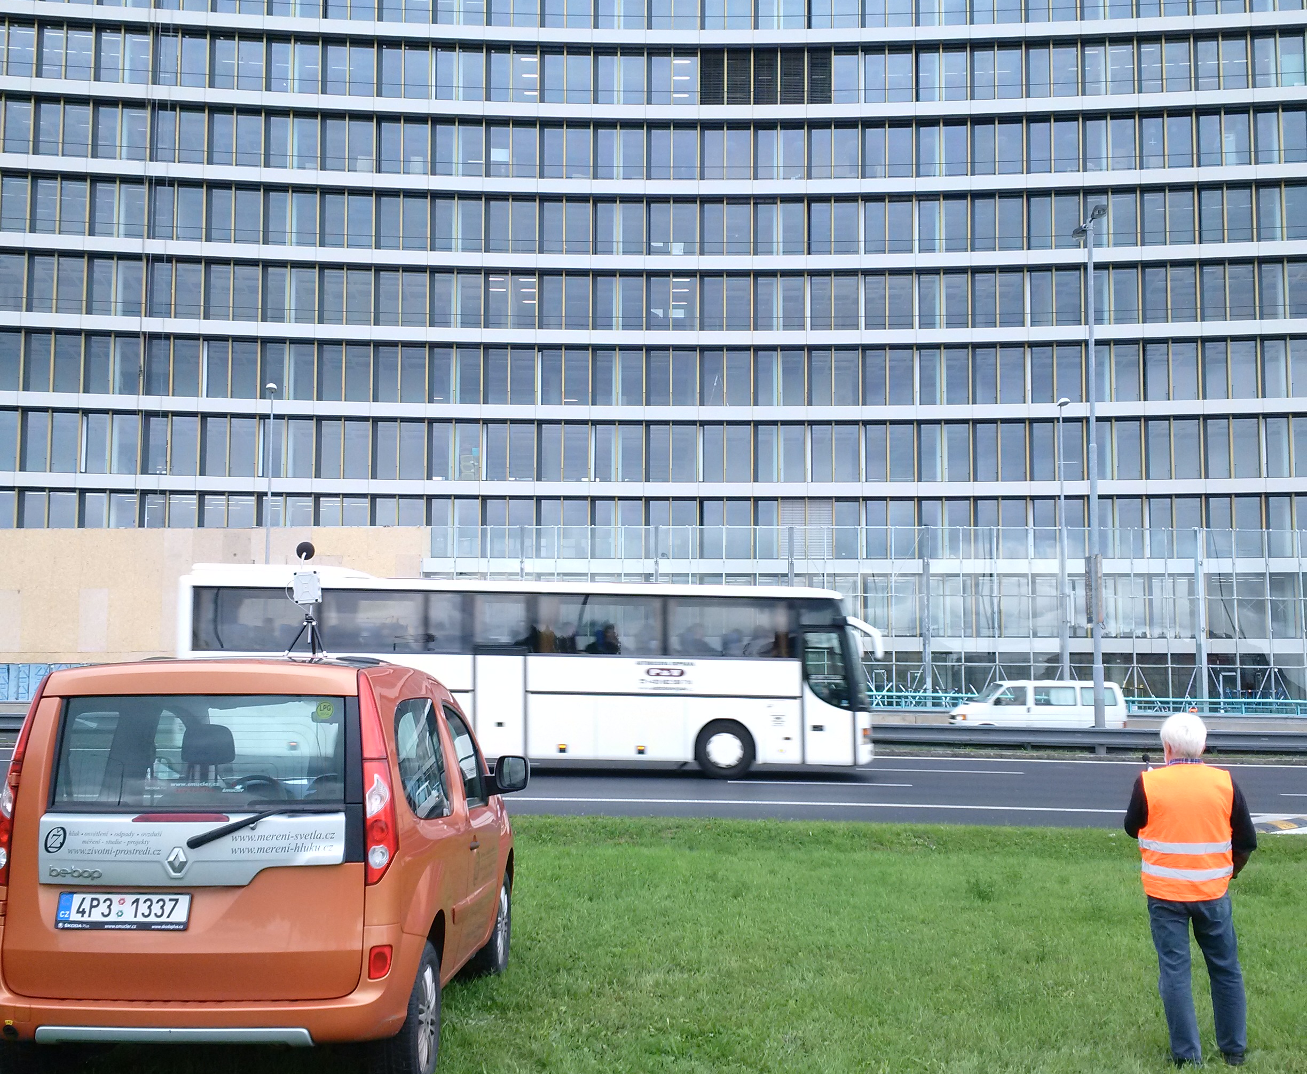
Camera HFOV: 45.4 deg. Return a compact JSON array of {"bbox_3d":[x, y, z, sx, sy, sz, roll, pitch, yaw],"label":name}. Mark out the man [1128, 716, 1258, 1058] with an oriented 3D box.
[{"bbox_3d":[2.611,1.673,7.613,0.570,1.685,0.420,-1,-5,9],"label":"man"}]

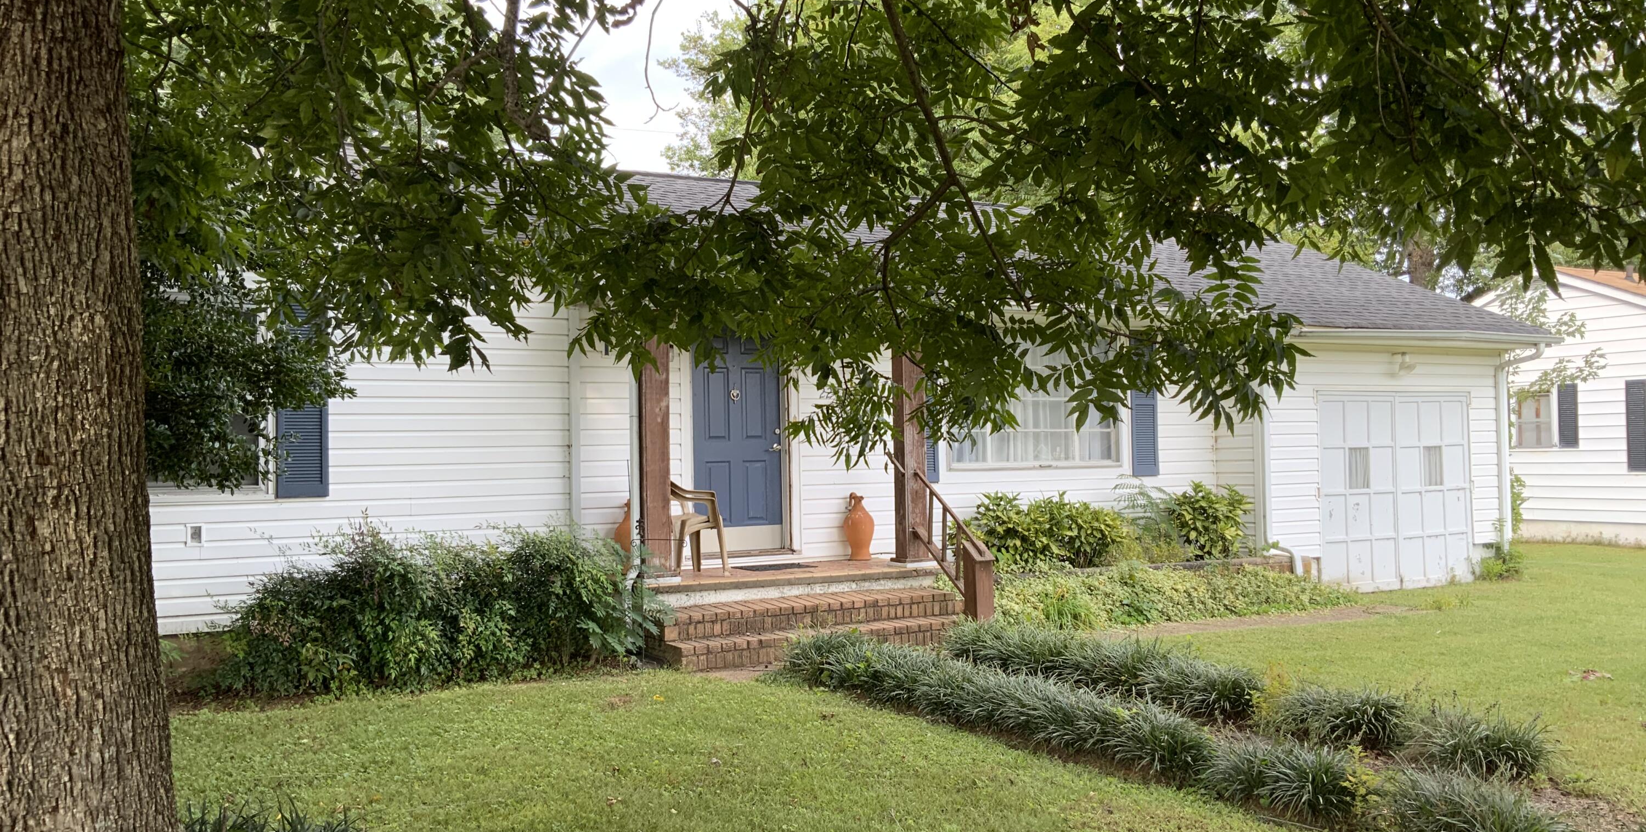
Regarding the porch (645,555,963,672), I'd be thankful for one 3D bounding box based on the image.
[{"bbox_3d":[-0.253,1.510,10.916,2.809,0.497,2.221,0,-2,-29],"label":"porch"}]

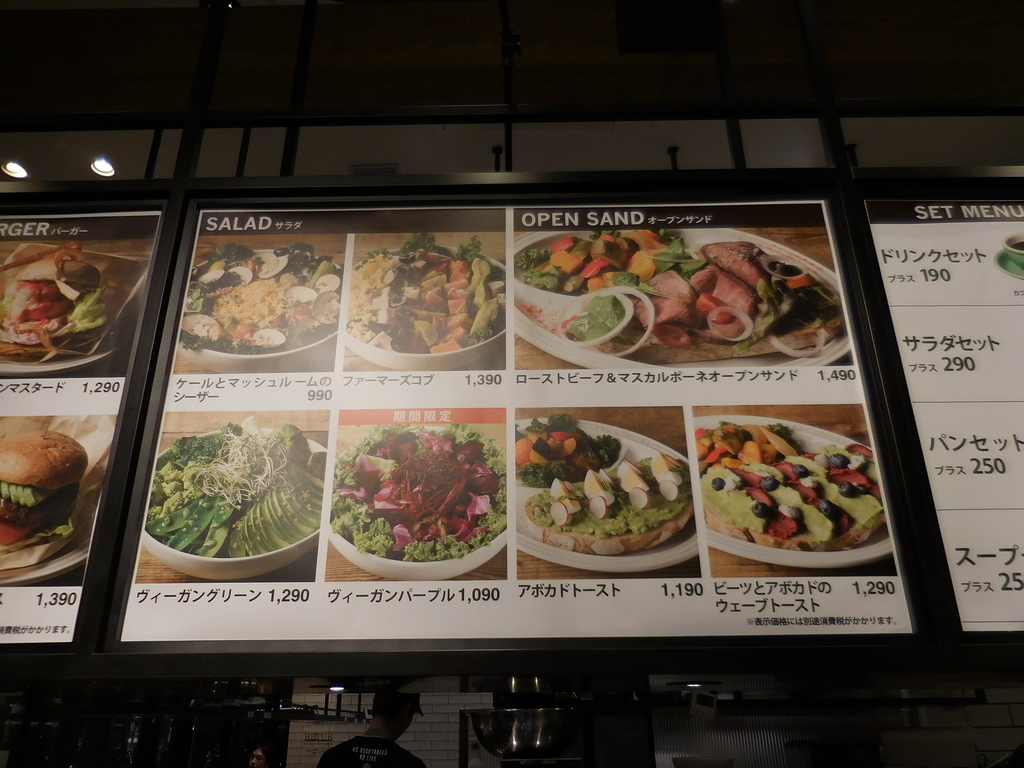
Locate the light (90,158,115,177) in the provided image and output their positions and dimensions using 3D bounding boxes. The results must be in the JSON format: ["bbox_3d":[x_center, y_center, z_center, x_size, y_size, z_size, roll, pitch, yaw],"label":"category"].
[{"bbox_3d":[-1.872,-0.986,3.382,0.100,0.050,0.100,-1,-22,0],"label":"light"}]

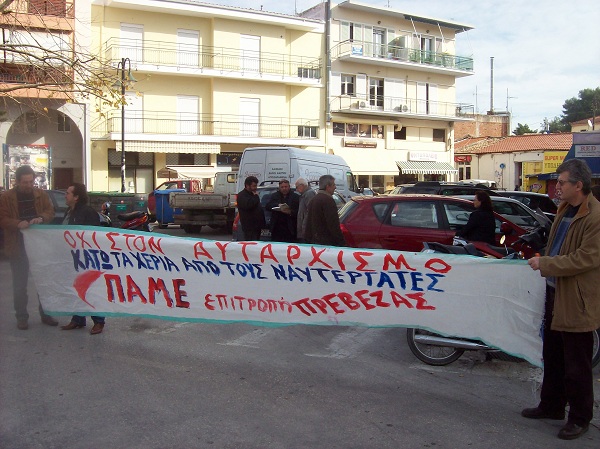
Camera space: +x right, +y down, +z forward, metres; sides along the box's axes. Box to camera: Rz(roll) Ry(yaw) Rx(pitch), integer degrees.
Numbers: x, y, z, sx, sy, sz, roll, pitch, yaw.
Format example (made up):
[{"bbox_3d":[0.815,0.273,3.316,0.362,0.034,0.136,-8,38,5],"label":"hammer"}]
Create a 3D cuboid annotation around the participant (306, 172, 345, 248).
[{"bbox_3d":[0.307,0.203,8.183,0.400,1.690,0.540,-2,5,-30],"label":"participant"}]

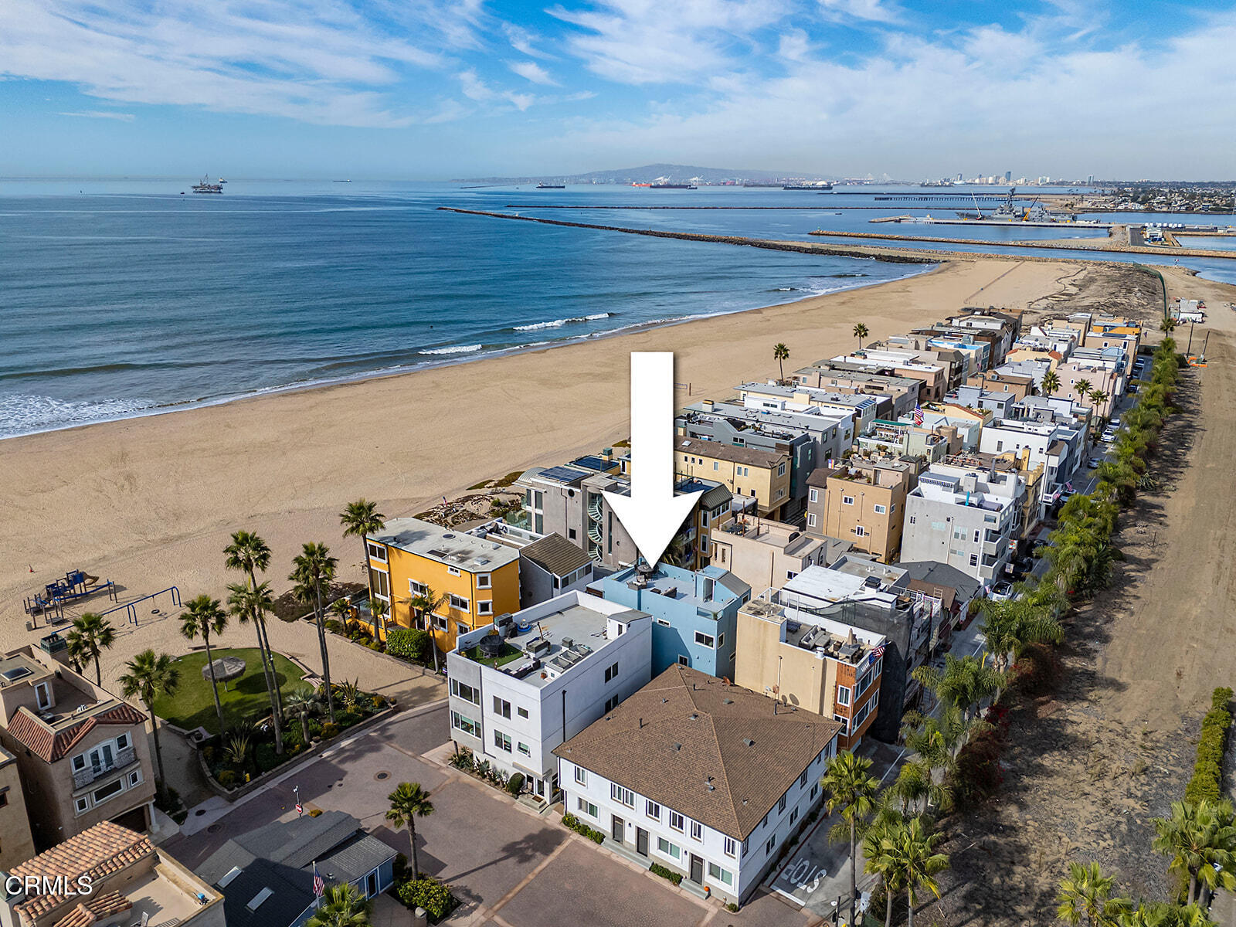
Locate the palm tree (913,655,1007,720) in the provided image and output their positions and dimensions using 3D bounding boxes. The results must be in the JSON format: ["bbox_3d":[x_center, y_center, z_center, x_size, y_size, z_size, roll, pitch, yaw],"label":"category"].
[{"bbox_3d":[30.377,20.072,75.746,6.934,6.169,6.934,12,21,34],"label":"palm tree"}]

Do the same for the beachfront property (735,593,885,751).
[{"bbox_3d":[15.367,16.598,68.057,9.300,10.500,6.300,13,22,34],"label":"beachfront property"}]

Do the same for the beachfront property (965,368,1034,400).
[{"bbox_3d":[71.216,-11.097,161.104,10.400,11.300,6.900,14,23,35],"label":"beachfront property"}]

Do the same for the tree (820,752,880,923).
[{"bbox_3d":[14.021,23.570,53.162,3.800,12.898,3.800,0,18,0],"label":"tree"}]

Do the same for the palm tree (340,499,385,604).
[{"bbox_3d":[-25.367,11.223,87.469,4.540,15.575,4.540,12,21,34],"label":"palm tree"}]

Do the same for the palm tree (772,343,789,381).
[{"bbox_3d":[39.030,-22.518,203.571,3.873,12.024,3.873,12,21,34],"label":"palm tree"}]

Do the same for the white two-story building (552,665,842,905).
[{"bbox_3d":[6.474,22.250,65.460,15.700,7.500,15.900,14,23,35],"label":"white two-story building"}]

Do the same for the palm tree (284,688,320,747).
[{"bbox_3d":[-26.098,21.104,71.033,2.900,4.982,2.900,0,18,0],"label":"palm tree"}]

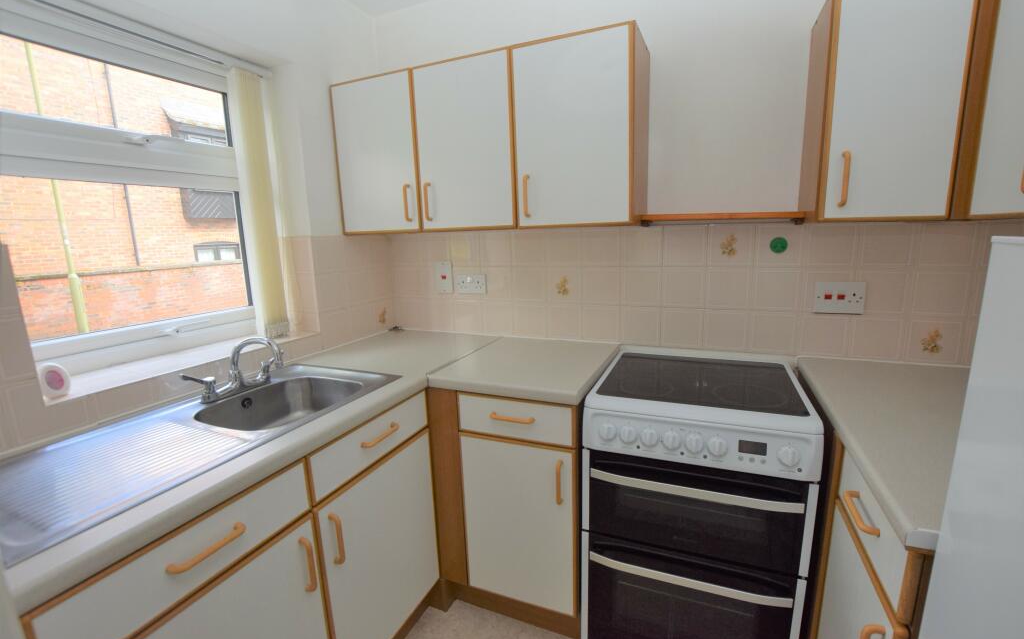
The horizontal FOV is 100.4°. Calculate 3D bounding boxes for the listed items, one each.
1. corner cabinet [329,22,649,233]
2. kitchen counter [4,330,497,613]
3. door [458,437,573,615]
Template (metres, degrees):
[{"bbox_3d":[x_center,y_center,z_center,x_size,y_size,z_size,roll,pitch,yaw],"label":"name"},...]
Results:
[{"bbox_3d":[-0.123,-0.660,1.706,1.235,0.593,0.298,3,12,24],"label":"corner cabinet"},{"bbox_3d":[-0.649,0.232,1.411,0.600,0.046,1.575,3,12,24],"label":"kitchen counter"},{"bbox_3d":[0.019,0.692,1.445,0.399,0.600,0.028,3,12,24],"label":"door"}]

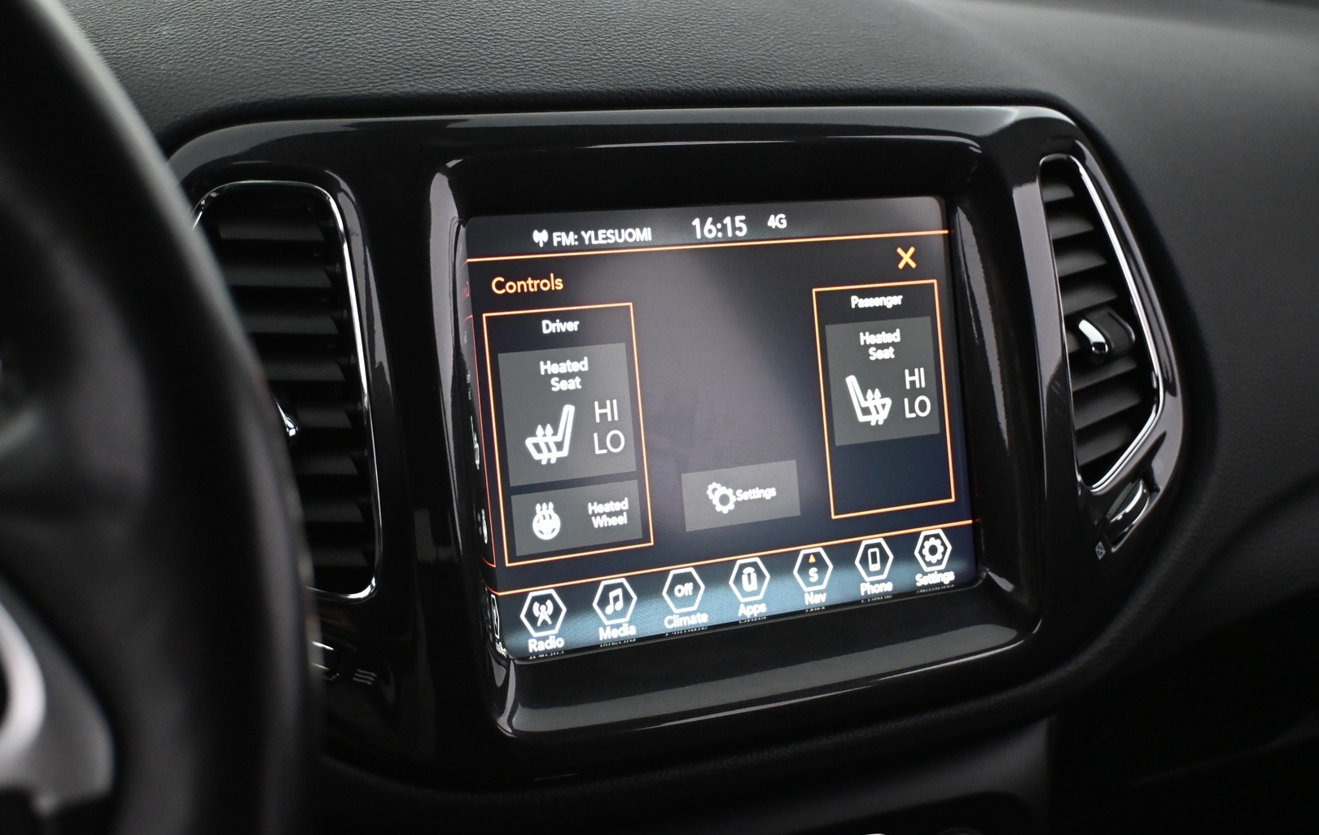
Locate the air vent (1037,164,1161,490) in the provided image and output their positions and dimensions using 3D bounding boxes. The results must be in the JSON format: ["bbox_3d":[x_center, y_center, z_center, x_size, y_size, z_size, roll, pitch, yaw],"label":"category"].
[{"bbox_3d":[0.153,-0.033,0.599,0.030,0.118,0.082,-11,-5,37],"label":"air vent"}]

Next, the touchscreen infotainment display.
[{"bbox_3d":[0.023,-0.001,0.521,0.173,0.131,0.015,-6,3,-26],"label":"touchscreen infotainment display"}]

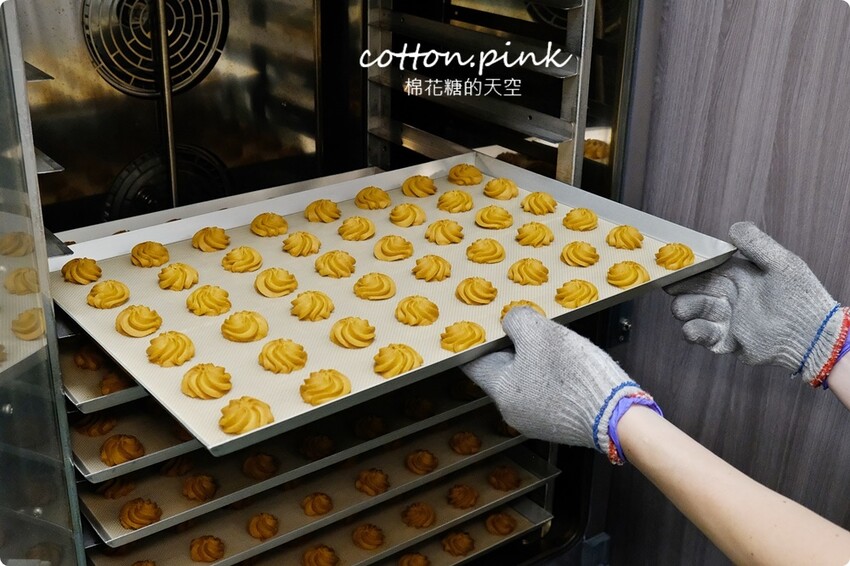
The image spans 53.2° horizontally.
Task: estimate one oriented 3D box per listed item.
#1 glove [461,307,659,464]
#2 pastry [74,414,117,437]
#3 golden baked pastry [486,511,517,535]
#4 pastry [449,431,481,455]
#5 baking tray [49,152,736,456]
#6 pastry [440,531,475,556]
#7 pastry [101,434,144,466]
[{"bbox_3d":[0.104,0.080,0.692,0.172,0.094,0.077,20,26,32],"label":"glove"},{"bbox_3d":[-0.324,0.132,0.832,0.040,0.021,0.040,-14,25,-36],"label":"pastry"},{"bbox_3d":[0.107,0.329,1.176,0.041,0.021,0.041,1,20,0],"label":"golden baked pastry"},{"bbox_3d":[0.052,0.200,1.080,0.041,0.021,0.041,1,20,0],"label":"pastry"},{"bbox_3d":[-0.035,-0.023,0.861,0.600,0.023,0.403,-18,30,-35],"label":"baking tray"},{"bbox_3d":[0.044,0.343,1.132,0.042,0.021,0.042,1,20,0],"label":"pastry"},{"bbox_3d":[-0.279,0.151,0.783,0.040,0.020,0.040,-14,25,-36],"label":"pastry"}]

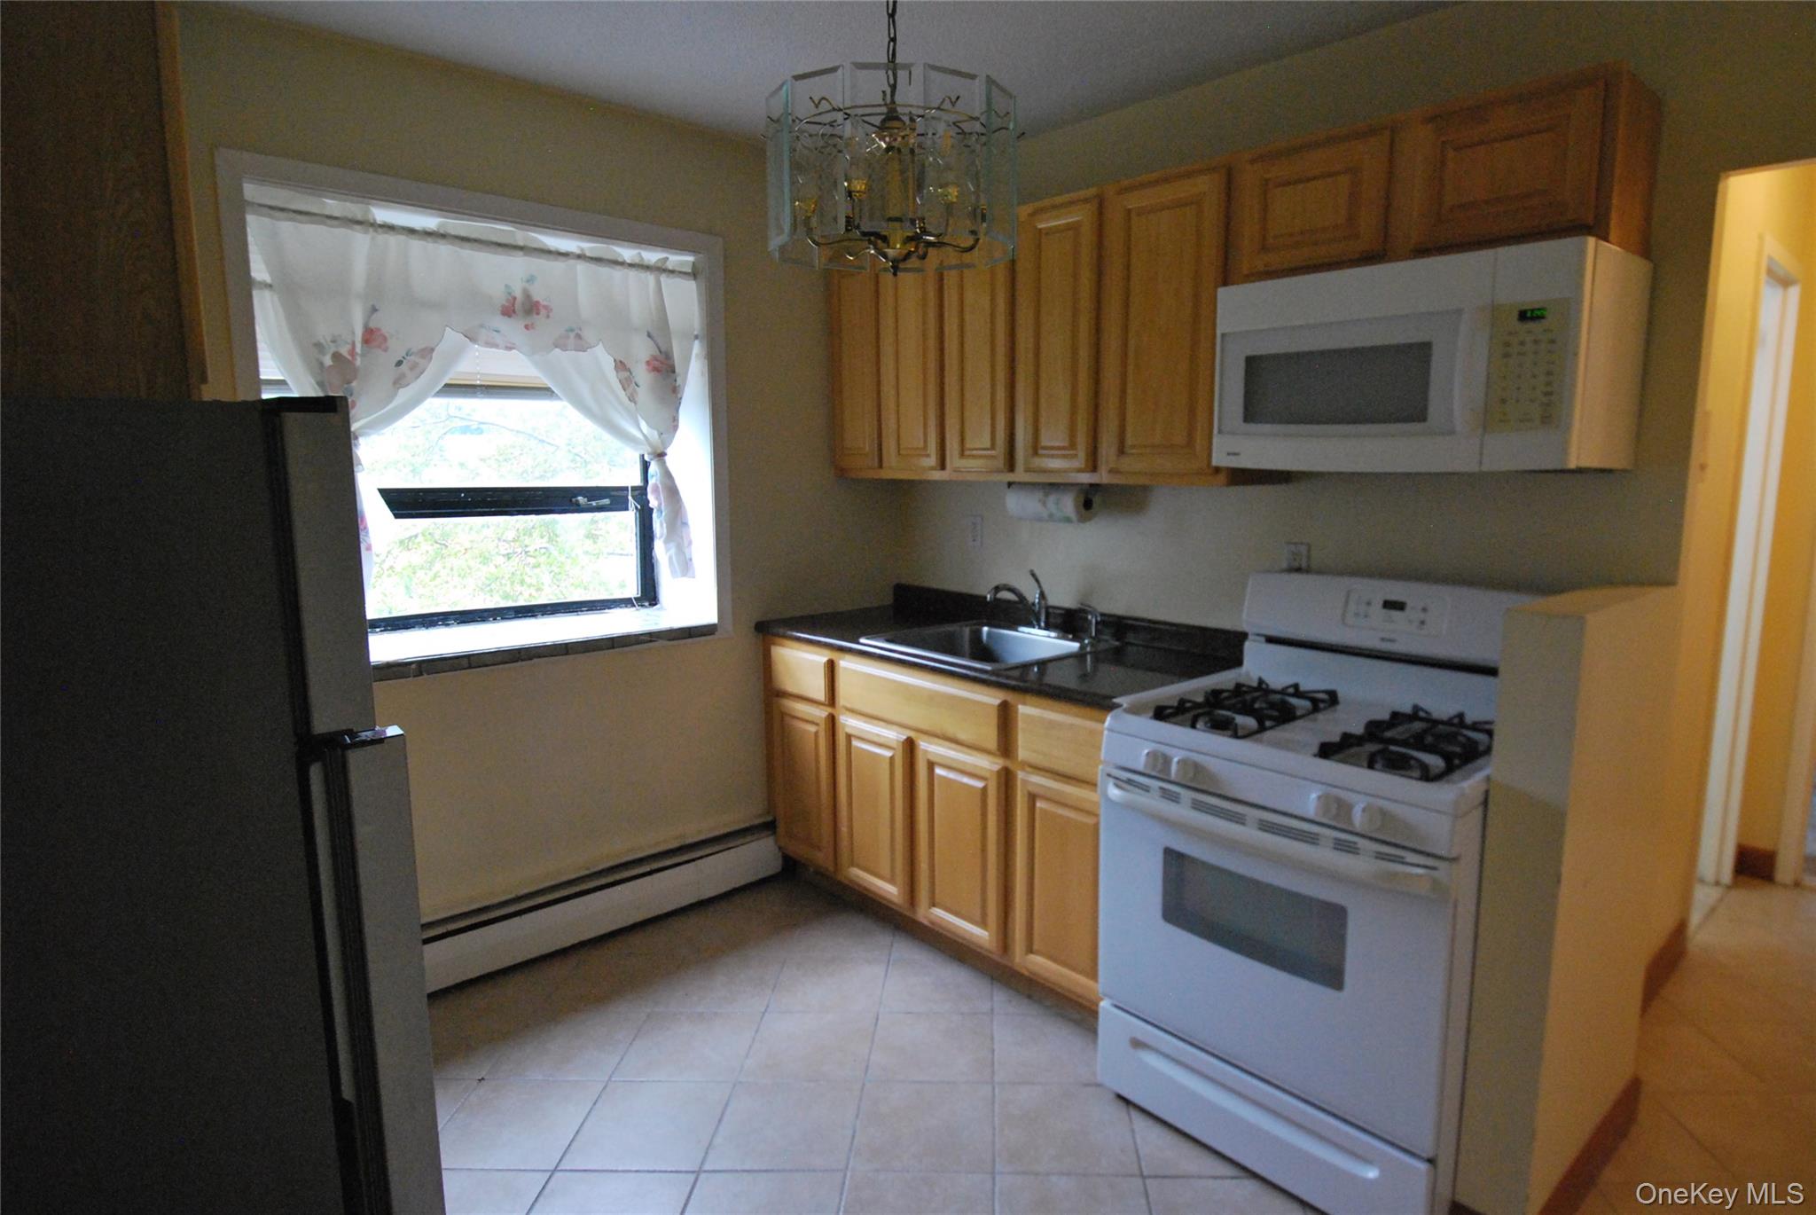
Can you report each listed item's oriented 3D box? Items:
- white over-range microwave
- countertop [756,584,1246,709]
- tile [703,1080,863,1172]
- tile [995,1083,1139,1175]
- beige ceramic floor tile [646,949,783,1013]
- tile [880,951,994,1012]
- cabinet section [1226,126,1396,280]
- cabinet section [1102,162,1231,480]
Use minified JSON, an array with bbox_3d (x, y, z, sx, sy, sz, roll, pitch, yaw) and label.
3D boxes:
[{"bbox_3d":[1.131,-0.522,2.151,0.405,0.413,0.748,-8,12,-42],"label":"white over-range microwave"},{"bbox_3d":[0.233,0.083,3.064,0.649,0.120,1.540,-8,12,-42],"label":"countertop"},{"bbox_3d":[-0.273,1.191,2.201,0.311,0.010,0.305,-1,10,3],"label":"tile"},{"bbox_3d":[0.350,1.176,2.167,0.307,0.010,0.300,0,9,4],"label":"tile"},{"bbox_3d":[-0.547,1.096,2.791,0.311,0.010,0.305,-1,10,3],"label":"beige ceramic floor tile"},{"bbox_3d":[0.077,1.085,2.755,0.311,0.010,0.305,-1,10,3],"label":"tile"},{"bbox_3d":[1.022,-0.923,2.283,0.335,0.280,0.373,-9,12,-42],"label":"cabinet section"},{"bbox_3d":[0.773,-0.736,2.591,0.335,0.740,0.368,-9,12,-42],"label":"cabinet section"}]

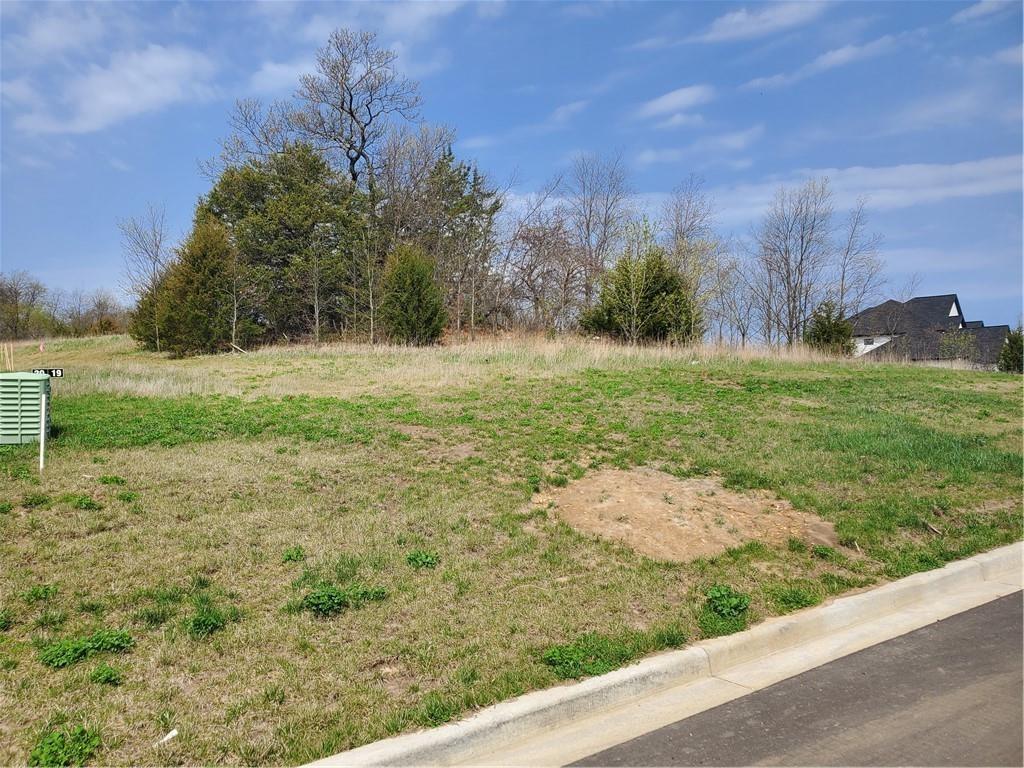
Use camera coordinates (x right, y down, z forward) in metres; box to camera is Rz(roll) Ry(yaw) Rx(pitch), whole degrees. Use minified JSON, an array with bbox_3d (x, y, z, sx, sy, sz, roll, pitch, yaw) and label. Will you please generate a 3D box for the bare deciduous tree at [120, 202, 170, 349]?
[{"bbox_3d":[-15.768,-4.570,33.000,2.230,6.260,2.120,0,3,0],"label":"bare deciduous tree"}]

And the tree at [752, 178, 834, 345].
[{"bbox_3d":[13.908,-6.003,38.000,4.050,8.300,3.650,0,3,0],"label":"tree"}]

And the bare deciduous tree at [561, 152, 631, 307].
[{"bbox_3d":[4.343,-7.619,40.000,3.640,8.840,3.280,0,3,0],"label":"bare deciduous tree"}]

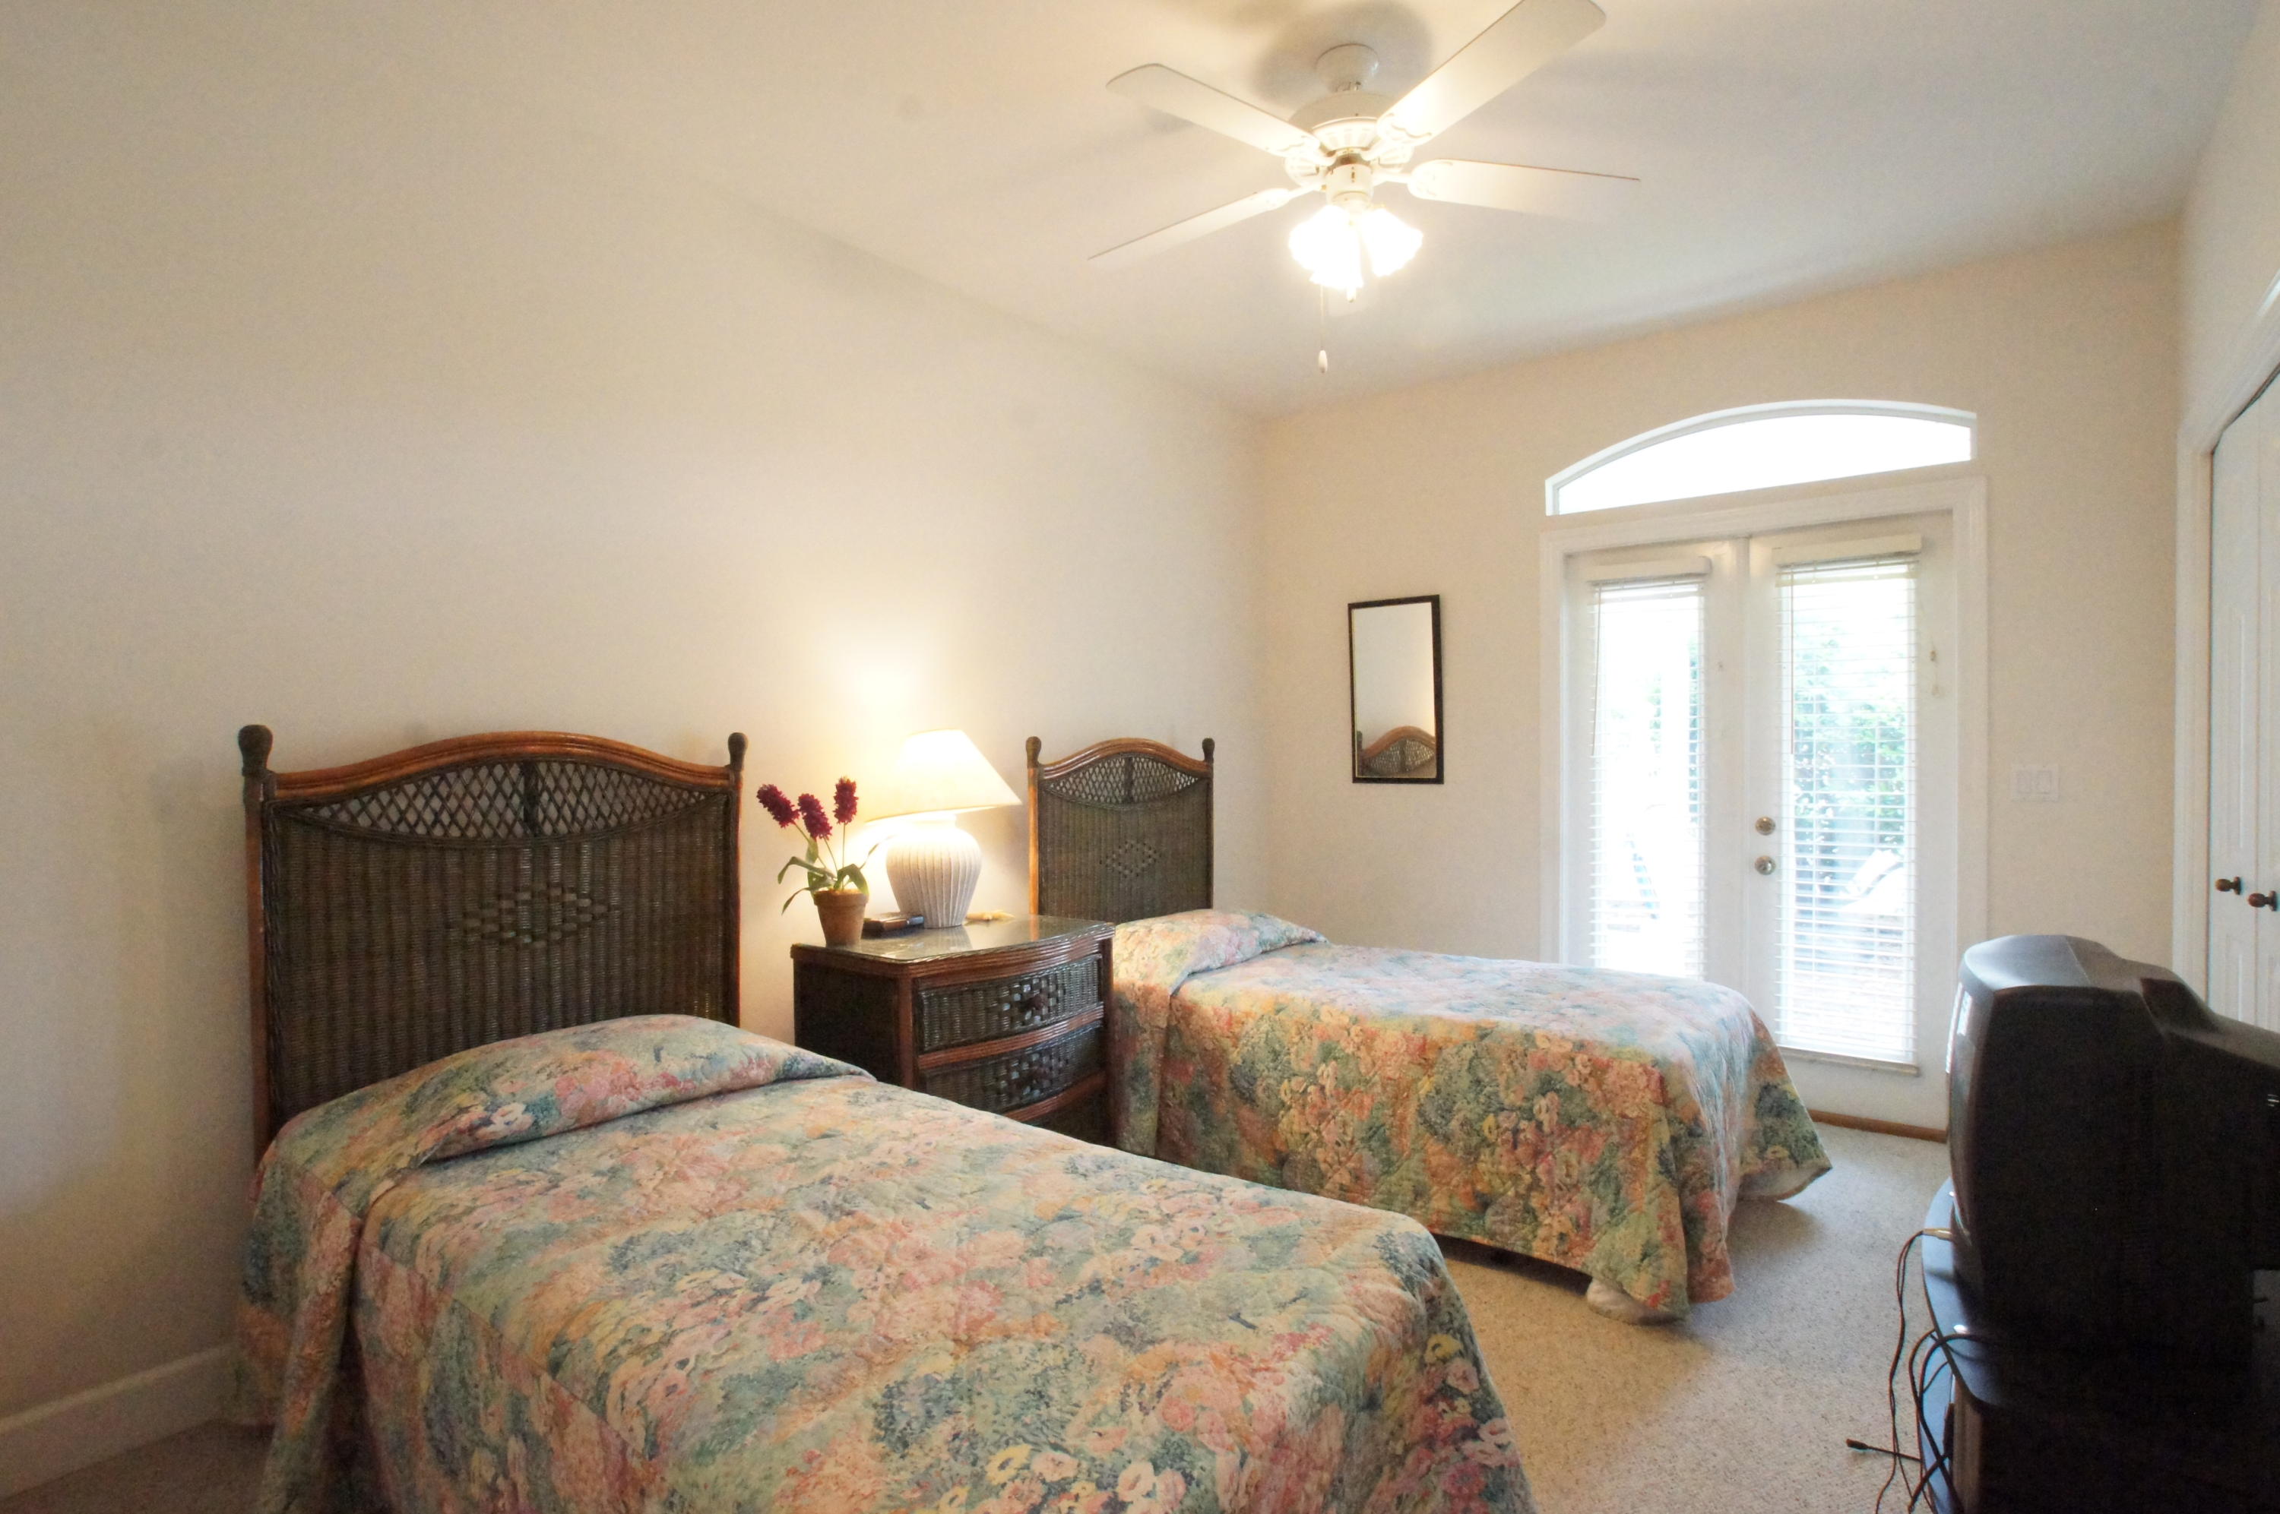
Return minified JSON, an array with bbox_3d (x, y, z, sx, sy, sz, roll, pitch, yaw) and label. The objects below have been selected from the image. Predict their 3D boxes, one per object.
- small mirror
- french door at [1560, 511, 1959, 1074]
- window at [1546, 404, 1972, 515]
[{"bbox_3d":[1.074,-0.276,4.270,0.401,0.777,0.030,0,1,36],"label":"small mirror"},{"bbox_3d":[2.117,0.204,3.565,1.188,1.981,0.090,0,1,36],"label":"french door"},{"bbox_3d":[2.106,-1.070,3.556,1.278,0.289,0.090,0,1,36],"label":"window"}]

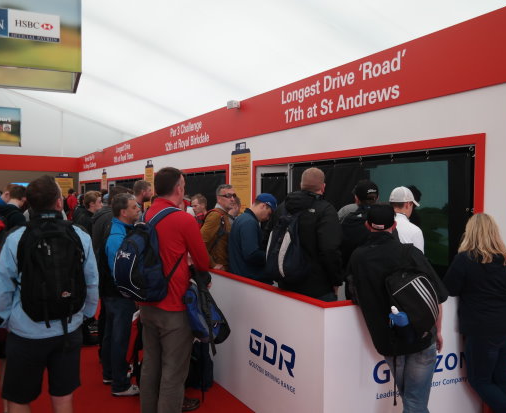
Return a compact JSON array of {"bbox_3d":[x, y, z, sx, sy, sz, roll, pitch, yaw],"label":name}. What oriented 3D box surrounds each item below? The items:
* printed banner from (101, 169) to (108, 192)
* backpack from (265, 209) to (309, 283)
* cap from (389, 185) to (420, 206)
[{"bbox_3d":[-4.904,-0.650,16.504,0.040,1.180,0.670,-1,2,-29],"label":"printed banner"},{"bbox_3d":[0.249,0.296,3.600,0.210,0.510,0.300,-1,2,-44],"label":"backpack"},{"bbox_3d":[1.214,-0.080,4.000,0.260,0.155,0.180,-1,2,-25],"label":"cap"}]

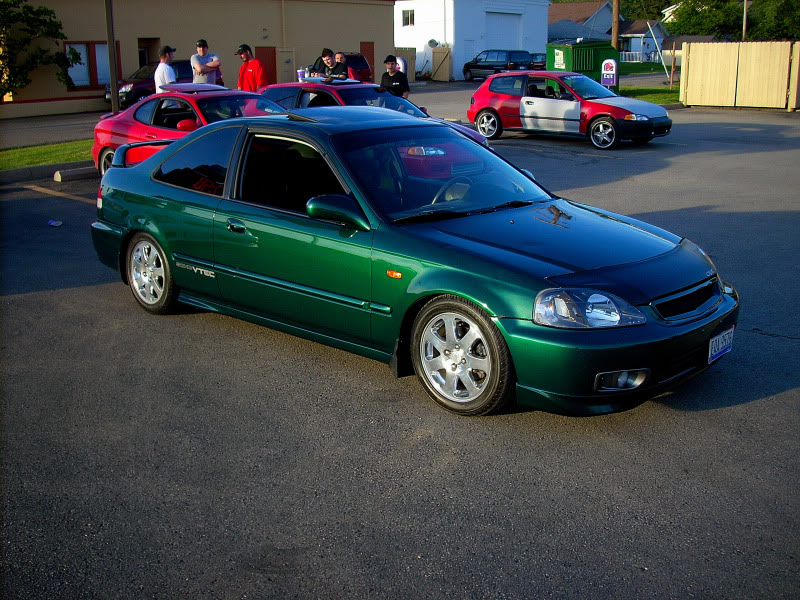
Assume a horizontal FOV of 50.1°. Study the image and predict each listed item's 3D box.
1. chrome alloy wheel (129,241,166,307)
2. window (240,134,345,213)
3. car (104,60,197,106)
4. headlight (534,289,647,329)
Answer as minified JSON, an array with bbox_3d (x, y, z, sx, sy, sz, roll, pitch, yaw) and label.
[{"bbox_3d":[-1.657,-0.196,5.801,0.440,0.440,0.180,13,21,40],"label":"chrome alloy wheel"},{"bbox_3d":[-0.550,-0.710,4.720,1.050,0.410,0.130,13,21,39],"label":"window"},{"bbox_3d":[-7.875,-7.211,28.715,1.770,1.660,4.500,8,18,28],"label":"car"},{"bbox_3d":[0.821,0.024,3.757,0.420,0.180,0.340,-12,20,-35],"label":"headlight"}]

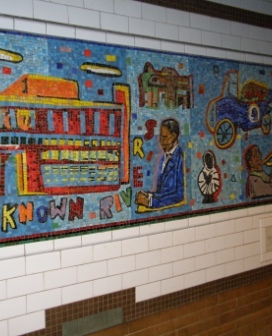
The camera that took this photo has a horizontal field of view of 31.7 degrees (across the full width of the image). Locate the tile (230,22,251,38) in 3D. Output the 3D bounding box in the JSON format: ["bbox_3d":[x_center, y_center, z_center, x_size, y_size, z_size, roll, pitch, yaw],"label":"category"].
[{"bbox_3d":[0.562,-0.744,2.588,0.152,0.076,0.010,-3,4,-38],"label":"tile"}]

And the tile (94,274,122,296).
[{"bbox_3d":[-0.126,0.505,2.080,0.150,0.075,0.010,-4,4,-38],"label":"tile"}]

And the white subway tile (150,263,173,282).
[{"bbox_3d":[0.114,0.489,2.268,0.150,0.075,0.010,-4,4,-38],"label":"white subway tile"}]

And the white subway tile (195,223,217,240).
[{"bbox_3d":[0.351,0.324,2.450,0.150,0.075,0.010,-4,4,-38],"label":"white subway tile"}]

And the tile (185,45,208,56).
[{"bbox_3d":[0.298,-0.591,2.397,0.155,0.044,0.012,-3,3,-38],"label":"tile"}]

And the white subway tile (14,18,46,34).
[{"bbox_3d":[-0.400,-0.539,1.819,0.133,0.050,0.012,-4,5,-38],"label":"white subway tile"}]

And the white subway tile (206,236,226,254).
[{"bbox_3d":[0.413,0.403,2.512,0.152,0.074,0.012,-3,4,-38],"label":"white subway tile"}]

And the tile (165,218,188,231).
[{"bbox_3d":[0.196,0.277,2.328,0.152,0.045,0.012,-3,4,-38],"label":"tile"}]

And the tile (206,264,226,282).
[{"bbox_3d":[0.414,0.546,2.505,0.150,0.075,0.010,-4,4,-38],"label":"tile"}]

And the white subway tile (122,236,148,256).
[{"bbox_3d":[-0.007,0.353,2.178,0.152,0.074,0.012,-3,4,-38],"label":"white subway tile"}]

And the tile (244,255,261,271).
[{"bbox_3d":[0.653,0.540,2.715,0.152,0.074,0.010,-3,3,-38],"label":"tile"}]

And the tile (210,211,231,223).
[{"bbox_3d":[0.442,0.264,2.531,0.153,0.050,0.010,-3,3,-38],"label":"tile"}]

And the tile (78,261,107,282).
[{"bbox_3d":[-0.187,0.440,2.050,0.152,0.075,0.010,-4,5,-38],"label":"tile"}]

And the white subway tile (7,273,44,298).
[{"bbox_3d":[-0.429,0.453,1.854,0.152,0.075,0.010,-3,3,-38],"label":"white subway tile"}]

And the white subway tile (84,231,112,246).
[{"bbox_3d":[-0.171,0.300,2.049,0.152,0.043,0.015,-3,4,-38],"label":"white subway tile"}]

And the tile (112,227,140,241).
[{"bbox_3d":[-0.049,0.288,2.115,0.150,0.045,0.012,-4,4,-38],"label":"tile"}]

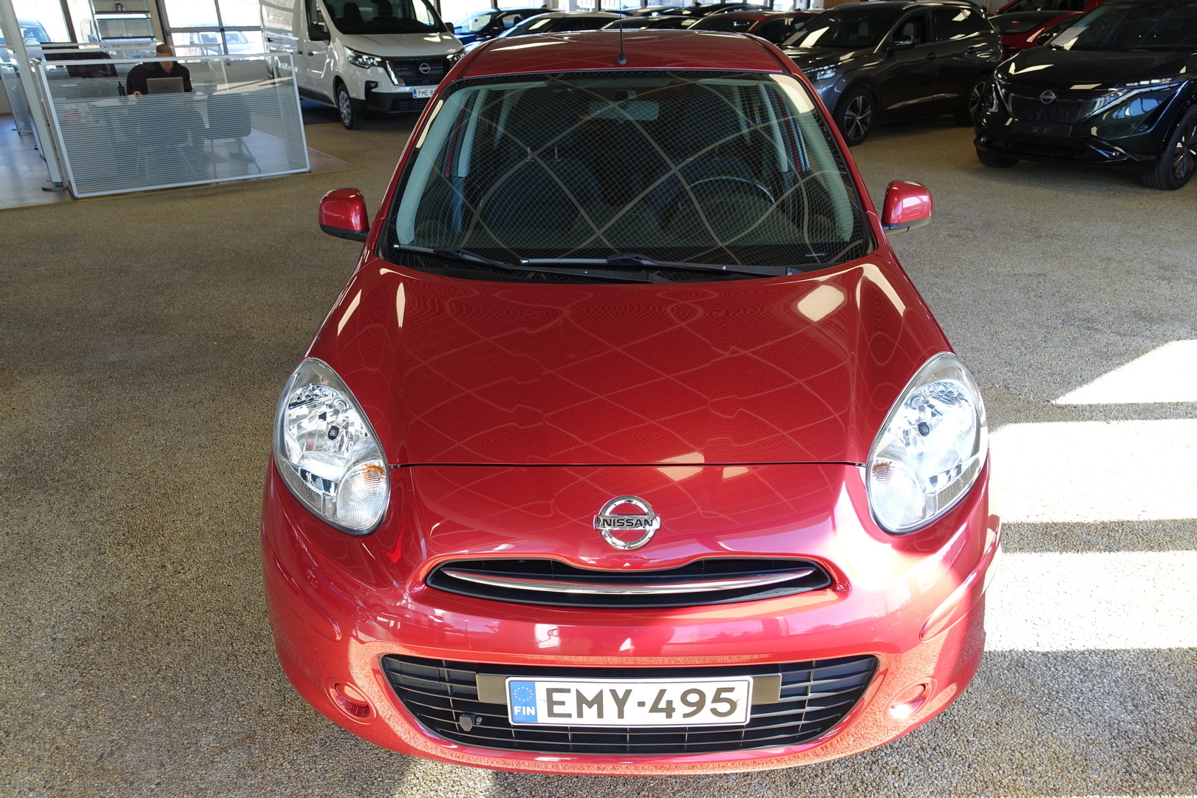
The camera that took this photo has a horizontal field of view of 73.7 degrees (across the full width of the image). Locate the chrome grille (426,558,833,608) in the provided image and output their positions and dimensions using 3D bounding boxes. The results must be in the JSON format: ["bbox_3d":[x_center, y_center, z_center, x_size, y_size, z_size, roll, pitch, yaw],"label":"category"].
[{"bbox_3d":[0.053,0.316,1.407,0.735,0.090,0.090,0,26,1],"label":"chrome grille"}]

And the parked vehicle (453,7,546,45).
[{"bbox_3d":[-2.511,-7.777,17.565,4.300,1.560,1.820,-23,34,-38],"label":"parked vehicle"}]

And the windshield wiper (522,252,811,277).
[{"bbox_3d":[0.172,-0.334,2.035,0.754,0.050,0.080,3,27,4],"label":"windshield wiper"}]

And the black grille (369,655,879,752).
[{"bbox_3d":[0.057,0.565,1.506,0.935,0.235,0.100,0,26,1],"label":"black grille"}]

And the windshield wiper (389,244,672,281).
[{"bbox_3d":[-0.198,-0.361,2.086,0.788,0.060,0.080,8,27,18],"label":"windshield wiper"}]

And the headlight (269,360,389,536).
[{"bbox_3d":[-0.549,0.086,1.632,0.305,0.235,0.350,0,26,1],"label":"headlight"}]

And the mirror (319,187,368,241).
[{"bbox_3d":[-0.794,-0.587,2.551,0.175,0.148,0.120,0,26,1],"label":"mirror"}]

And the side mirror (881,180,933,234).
[{"bbox_3d":[0.947,-0.591,2.460,0.180,0.155,0.130,0,26,0],"label":"side mirror"}]

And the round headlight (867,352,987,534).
[{"bbox_3d":[0.664,0.082,1.694,0.280,0.255,0.360,0,26,0],"label":"round headlight"}]

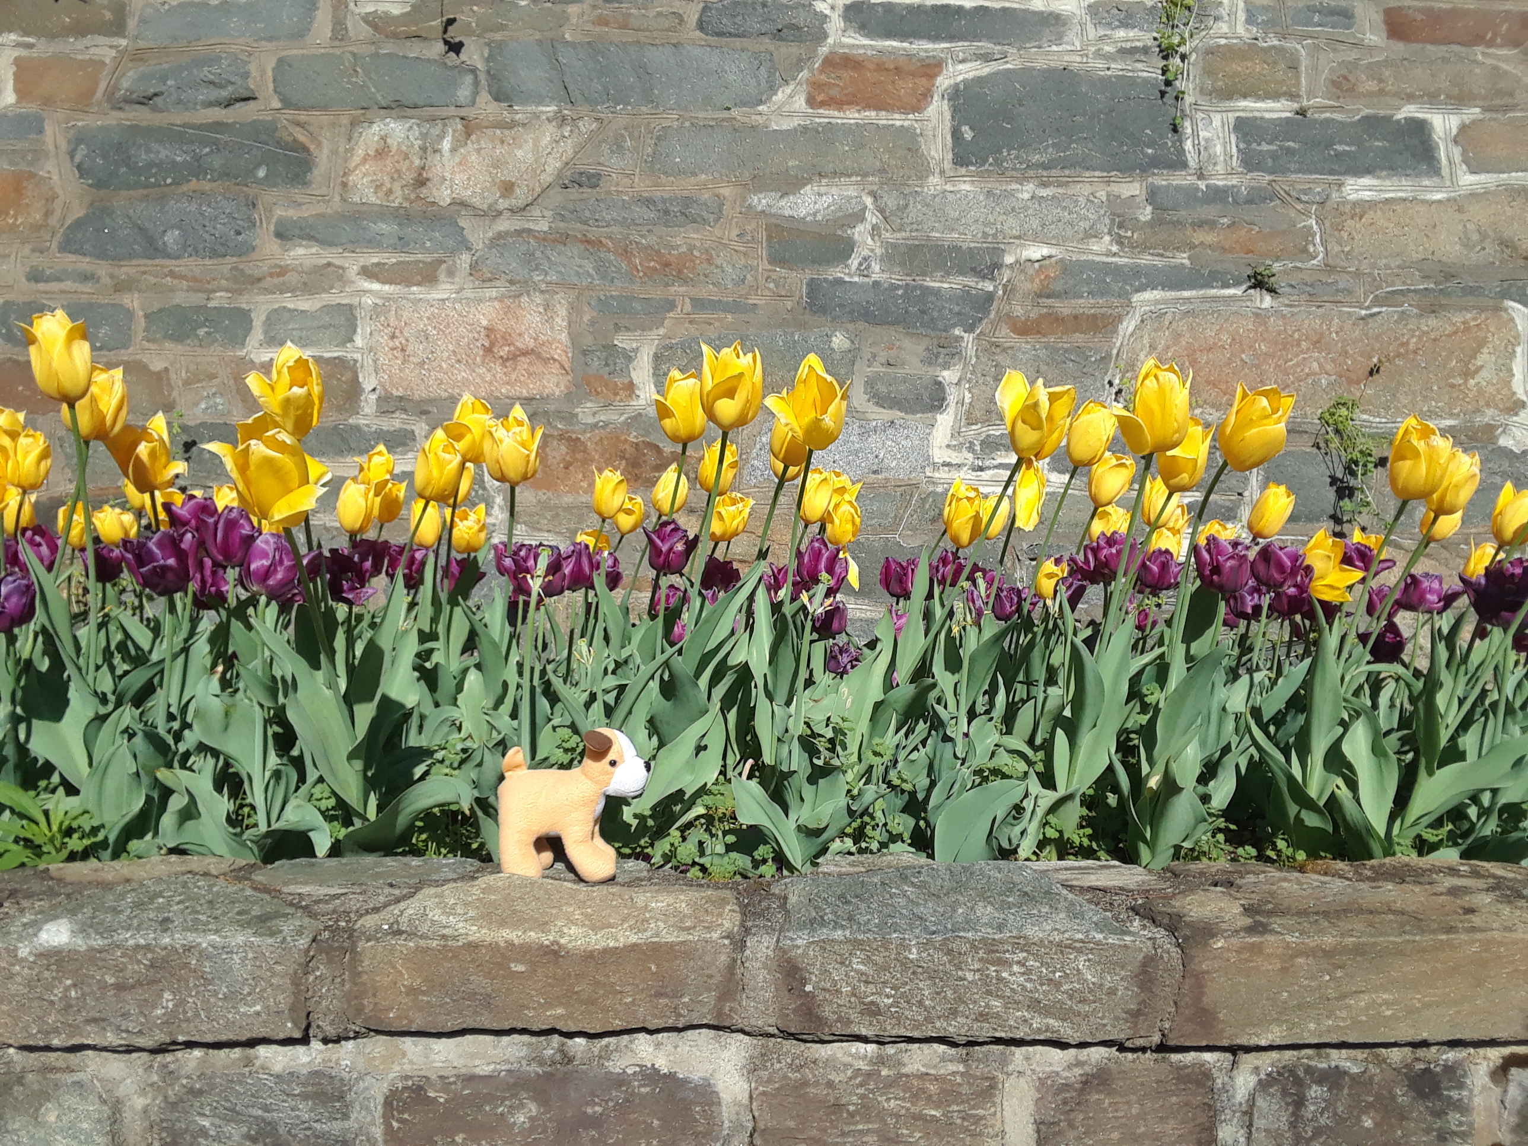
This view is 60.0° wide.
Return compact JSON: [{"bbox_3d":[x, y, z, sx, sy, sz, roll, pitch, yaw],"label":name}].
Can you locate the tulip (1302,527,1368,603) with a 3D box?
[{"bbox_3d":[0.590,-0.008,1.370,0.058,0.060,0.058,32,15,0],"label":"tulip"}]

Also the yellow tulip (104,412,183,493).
[{"bbox_3d":[-0.672,-0.131,1.440,0.084,0.084,0.072,0,2,0],"label":"yellow tulip"}]

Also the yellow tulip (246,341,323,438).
[{"bbox_3d":[-0.496,-0.188,1.370,0.075,0.095,0.072,-12,12,0],"label":"yellow tulip"}]

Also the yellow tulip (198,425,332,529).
[{"bbox_3d":[-0.425,-0.082,1.130,0.106,0.090,0.085,-11,2,0],"label":"yellow tulip"}]

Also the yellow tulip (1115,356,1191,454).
[{"bbox_3d":[0.361,-0.155,1.230,0.067,0.090,0.057,5,-1,0],"label":"yellow tulip"}]

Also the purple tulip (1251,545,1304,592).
[{"bbox_3d":[0.535,-0.006,1.380,0.054,0.048,0.054,0,2,0],"label":"purple tulip"}]

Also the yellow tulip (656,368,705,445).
[{"bbox_3d":[-0.087,-0.174,1.390,0.053,0.079,0.051,-5,-1,0],"label":"yellow tulip"}]

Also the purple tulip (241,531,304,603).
[{"bbox_3d":[-0.449,-0.005,1.210,0.058,0.065,0.057,0,-1,0],"label":"purple tulip"}]

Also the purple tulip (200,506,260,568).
[{"bbox_3d":[-0.536,-0.036,1.330,0.059,0.062,0.056,0,2,0],"label":"purple tulip"}]

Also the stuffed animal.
[{"bbox_3d":[-0.172,0.208,1.190,0.133,0.135,0.068,0,2,9],"label":"stuffed animal"}]

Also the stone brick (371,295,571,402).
[{"bbox_3d":[-0.515,-0.396,2.330,0.339,0.182,0.130,0,-2,0],"label":"stone brick"}]

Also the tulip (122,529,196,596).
[{"bbox_3d":[-0.566,-0.009,1.240,0.067,0.063,0.062,-9,-1,0],"label":"tulip"}]

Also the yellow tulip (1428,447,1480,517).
[{"bbox_3d":[0.728,-0.095,1.400,0.053,0.074,0.053,20,-1,0],"label":"yellow tulip"}]

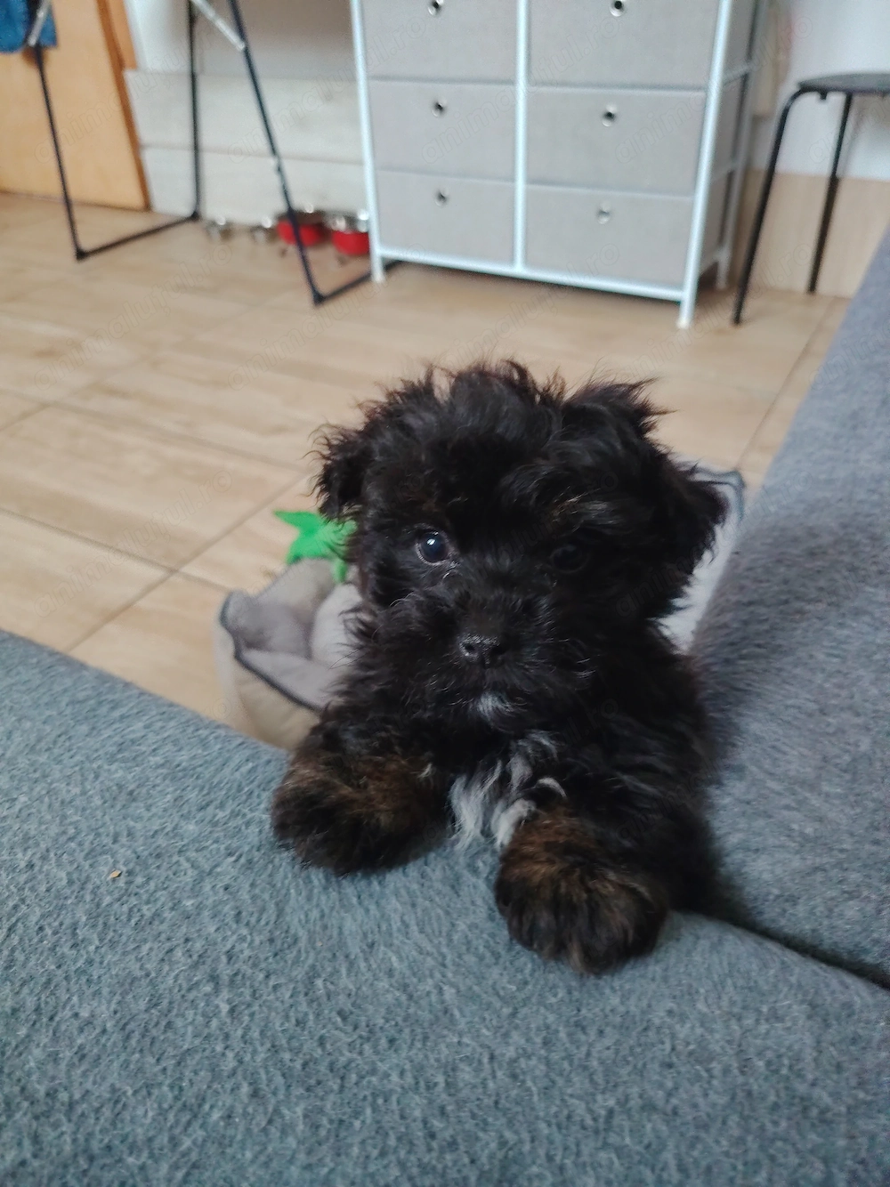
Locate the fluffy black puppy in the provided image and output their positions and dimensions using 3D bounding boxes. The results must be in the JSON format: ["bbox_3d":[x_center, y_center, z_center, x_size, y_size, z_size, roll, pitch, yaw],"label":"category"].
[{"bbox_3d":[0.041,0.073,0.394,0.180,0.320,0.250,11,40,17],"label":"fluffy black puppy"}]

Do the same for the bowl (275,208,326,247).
[{"bbox_3d":[-0.412,-1.058,2.393,0.148,0.069,0.148,-3,38,0],"label":"bowl"}]

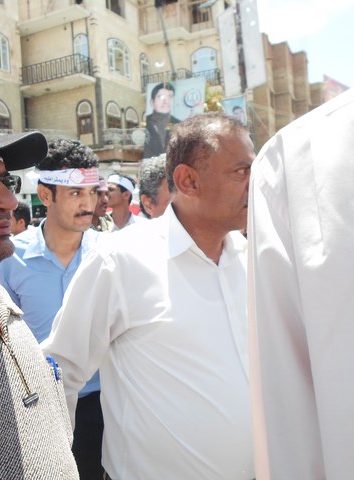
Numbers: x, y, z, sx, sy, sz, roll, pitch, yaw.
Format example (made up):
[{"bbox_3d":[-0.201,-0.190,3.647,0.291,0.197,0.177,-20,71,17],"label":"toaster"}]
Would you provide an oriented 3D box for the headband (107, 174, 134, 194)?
[{"bbox_3d":[-0.382,-0.366,3.150,0.168,0.060,0.195,-2,-27,47],"label":"headband"}]

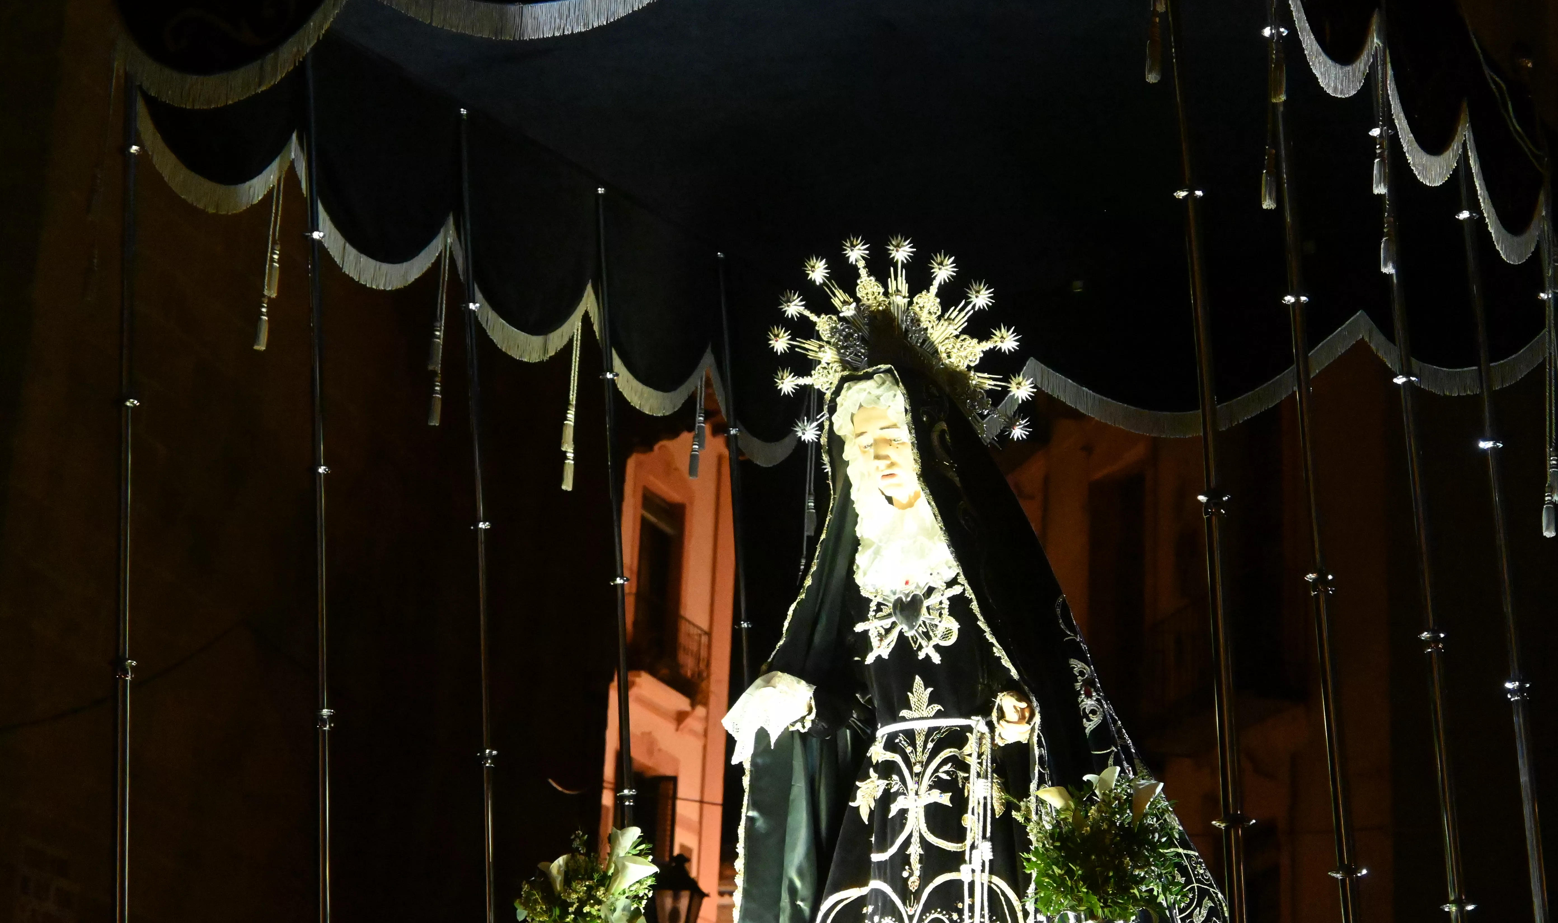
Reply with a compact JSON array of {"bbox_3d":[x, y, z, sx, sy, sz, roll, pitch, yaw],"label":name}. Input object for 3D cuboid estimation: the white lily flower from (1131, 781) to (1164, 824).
[{"bbox_3d":[0.613,0.567,5.394,0.062,0.080,0.060,-13,-18,34],"label":"white lily flower"}]

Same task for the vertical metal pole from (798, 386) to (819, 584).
[{"bbox_3d":[0.077,0.065,8.184,0.050,0.560,0.050,-3,-15,0],"label":"vertical metal pole"}]

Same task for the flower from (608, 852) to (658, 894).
[{"bbox_3d":[-0.261,0.734,5.789,0.090,0.080,0.075,-11,-17,28],"label":"flower"}]

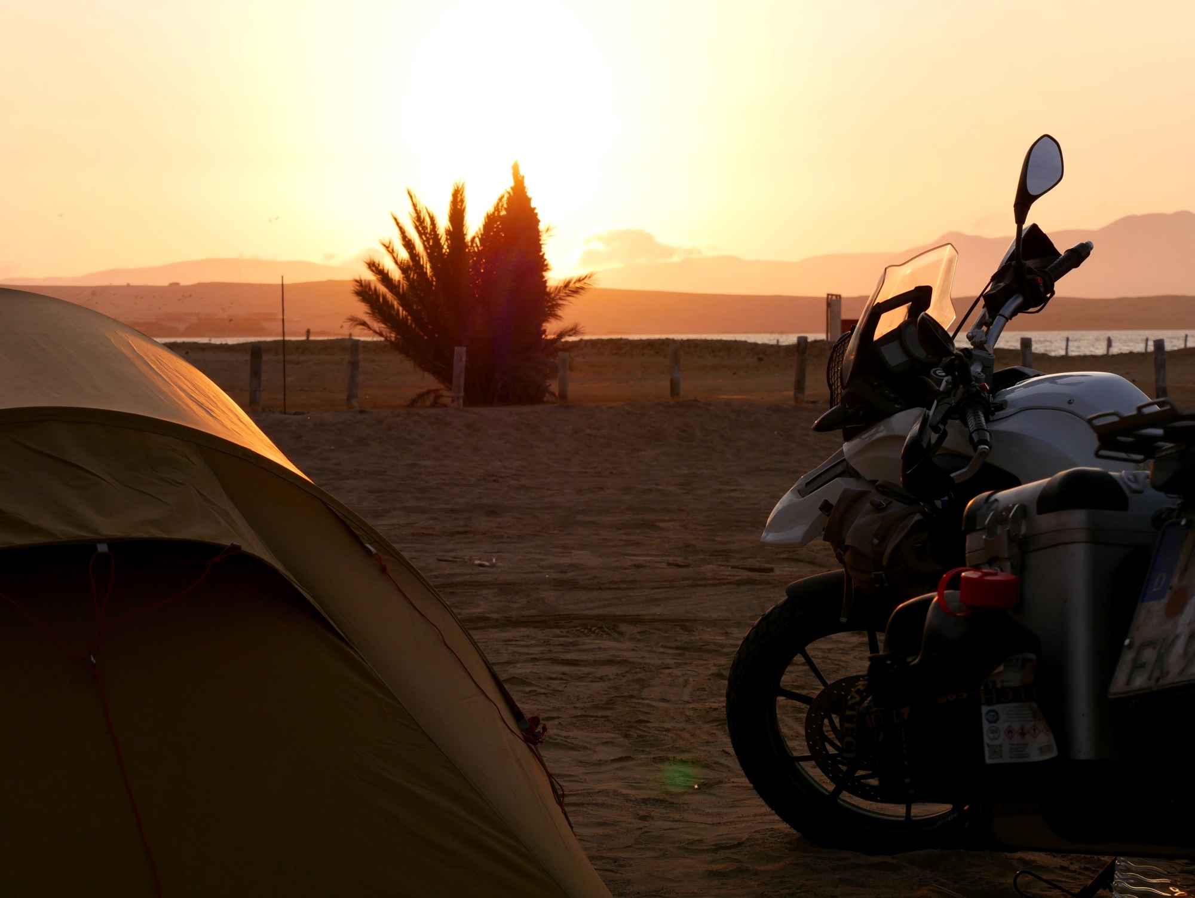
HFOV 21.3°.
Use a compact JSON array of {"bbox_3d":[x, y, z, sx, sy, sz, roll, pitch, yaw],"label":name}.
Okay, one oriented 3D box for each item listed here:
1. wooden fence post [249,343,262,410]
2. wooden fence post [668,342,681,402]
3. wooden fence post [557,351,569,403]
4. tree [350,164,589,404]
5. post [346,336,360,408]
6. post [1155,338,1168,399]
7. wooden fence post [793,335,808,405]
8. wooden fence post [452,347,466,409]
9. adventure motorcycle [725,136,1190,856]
[{"bbox_3d":[-5.652,-1.196,52.500,0.193,1.127,0.193,0,2,0],"label":"wooden fence post"},{"bbox_3d":[1.248,-1.249,51.500,0.160,0.984,0.160,0,2,0],"label":"wooden fence post"},{"bbox_3d":[-0.565,-1.173,52.000,0.165,0.864,0.165,0,2,0],"label":"wooden fence post"},{"bbox_3d":[-2.173,-2.794,54.000,3.995,4.080,3.669,0,2,0],"label":"tree"},{"bbox_3d":[-4.018,-1.220,52.200,0.189,1.151,0.189,0,2,0],"label":"post"},{"bbox_3d":[8.790,-1.208,49.500,0.167,1.019,0.167,0,2,0],"label":"post"},{"bbox_3d":[3.259,-1.263,51.000,0.177,1.117,0.177,0,2,0],"label":"wooden fence post"},{"bbox_3d":[-2.268,-1.177,52.000,0.188,1.009,0.188,0,2,0],"label":"wooden fence post"},{"bbox_3d":[1.031,0.196,5.926,0.930,1.420,2.200,-11,8,-36],"label":"adventure motorcycle"}]

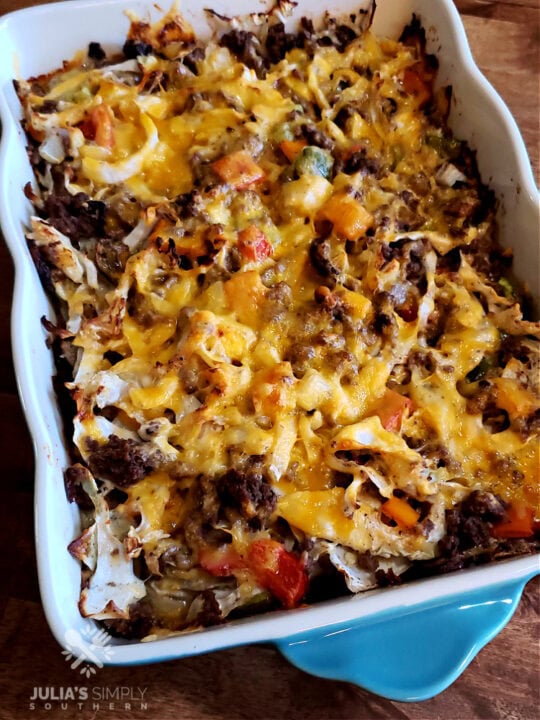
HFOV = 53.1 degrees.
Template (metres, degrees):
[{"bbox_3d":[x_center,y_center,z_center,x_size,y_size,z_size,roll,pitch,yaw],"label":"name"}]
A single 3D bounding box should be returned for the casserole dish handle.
[{"bbox_3d":[0.052,0.102,0.194,0.100,0.019,0.034,-11,70,-7],"label":"casserole dish handle"}]

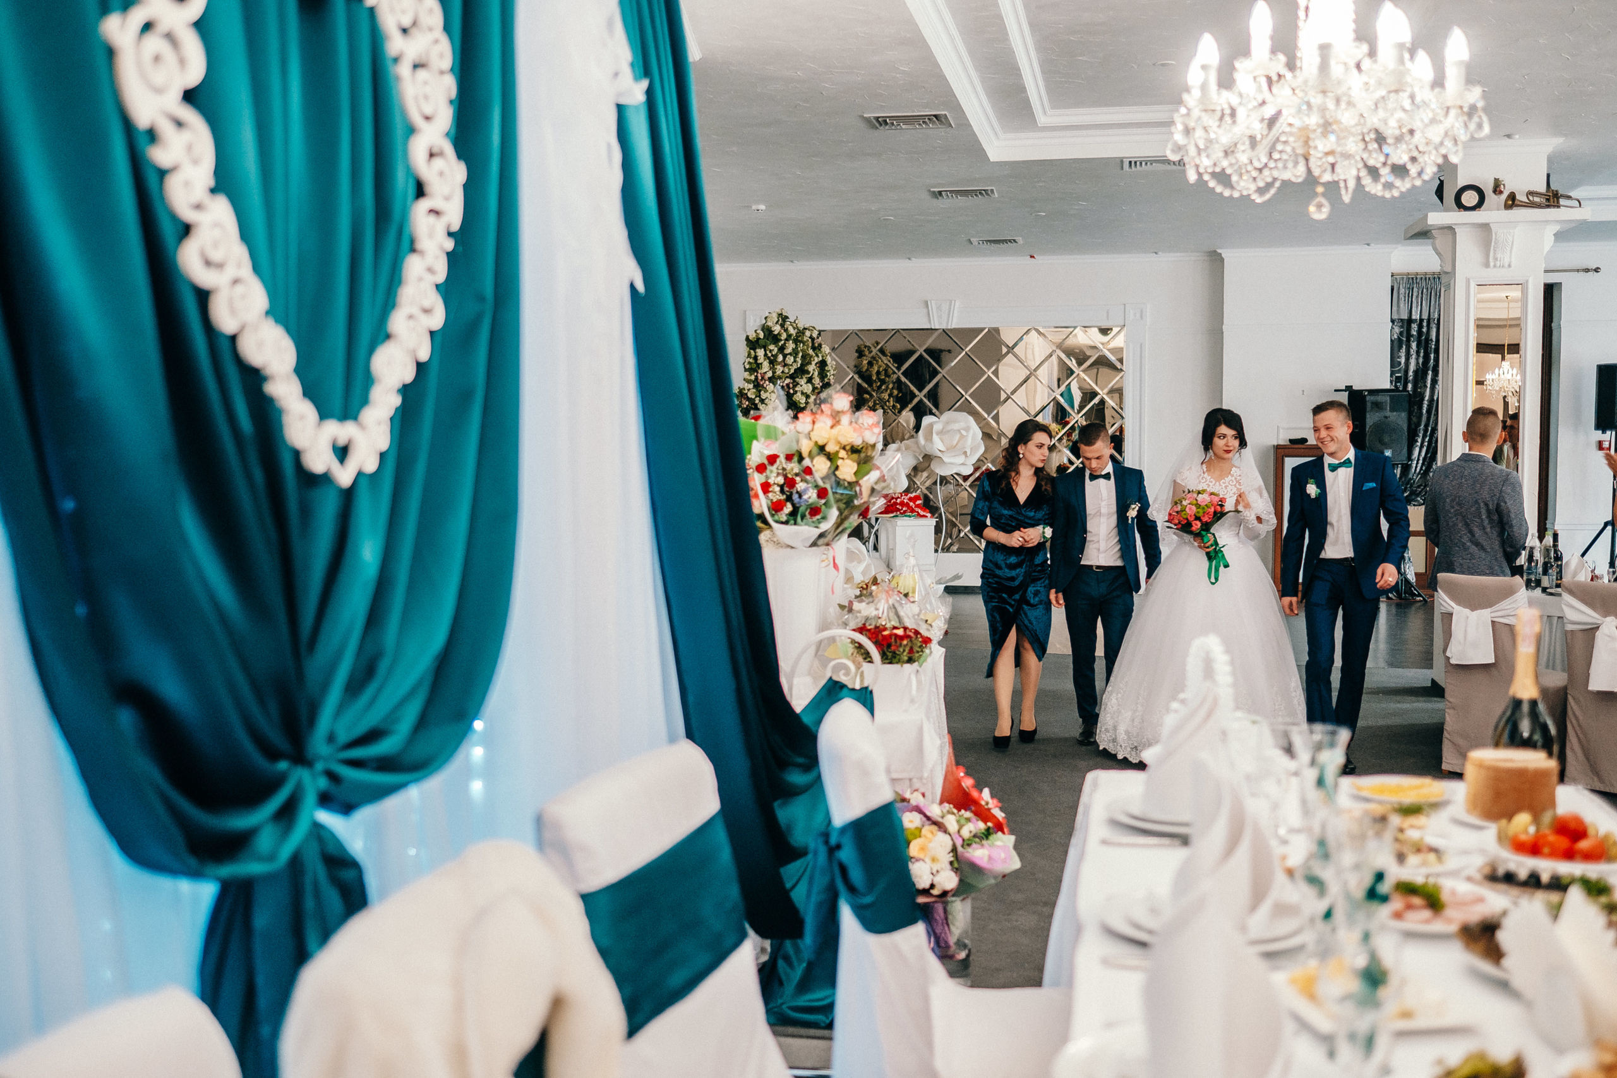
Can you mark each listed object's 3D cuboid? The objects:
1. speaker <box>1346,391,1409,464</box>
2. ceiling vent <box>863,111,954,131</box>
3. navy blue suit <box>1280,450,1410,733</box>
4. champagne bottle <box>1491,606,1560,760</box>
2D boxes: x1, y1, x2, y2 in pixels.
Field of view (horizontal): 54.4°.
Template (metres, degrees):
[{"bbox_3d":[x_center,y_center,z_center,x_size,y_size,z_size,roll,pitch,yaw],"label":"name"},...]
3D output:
[{"bbox_3d":[5.630,-1.099,15.500,0.470,0.710,0.420,0,3,-5],"label":"speaker"},{"bbox_3d":[0.651,-2.643,9.941,0.510,0.040,0.500,1,3,12],"label":"ceiling vent"},{"bbox_3d":[2.613,0.316,7.650,0.600,1.480,0.360,1,4,19],"label":"navy blue suit"},{"bbox_3d":[1.060,0.257,2.330,0.088,0.312,0.088,1,4,24],"label":"champagne bottle"}]

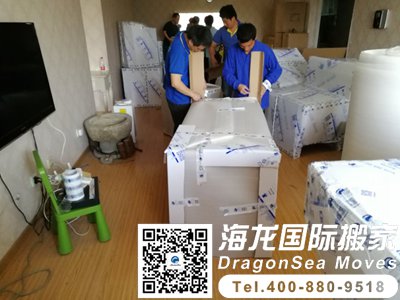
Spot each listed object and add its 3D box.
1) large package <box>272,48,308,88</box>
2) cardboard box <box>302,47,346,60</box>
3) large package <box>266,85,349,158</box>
[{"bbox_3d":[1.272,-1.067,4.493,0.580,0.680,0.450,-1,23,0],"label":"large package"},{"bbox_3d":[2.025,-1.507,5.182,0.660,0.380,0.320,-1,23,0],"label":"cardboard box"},{"bbox_3d":[1.305,-0.362,3.929,0.640,0.630,0.760,-8,24,-16],"label":"large package"}]

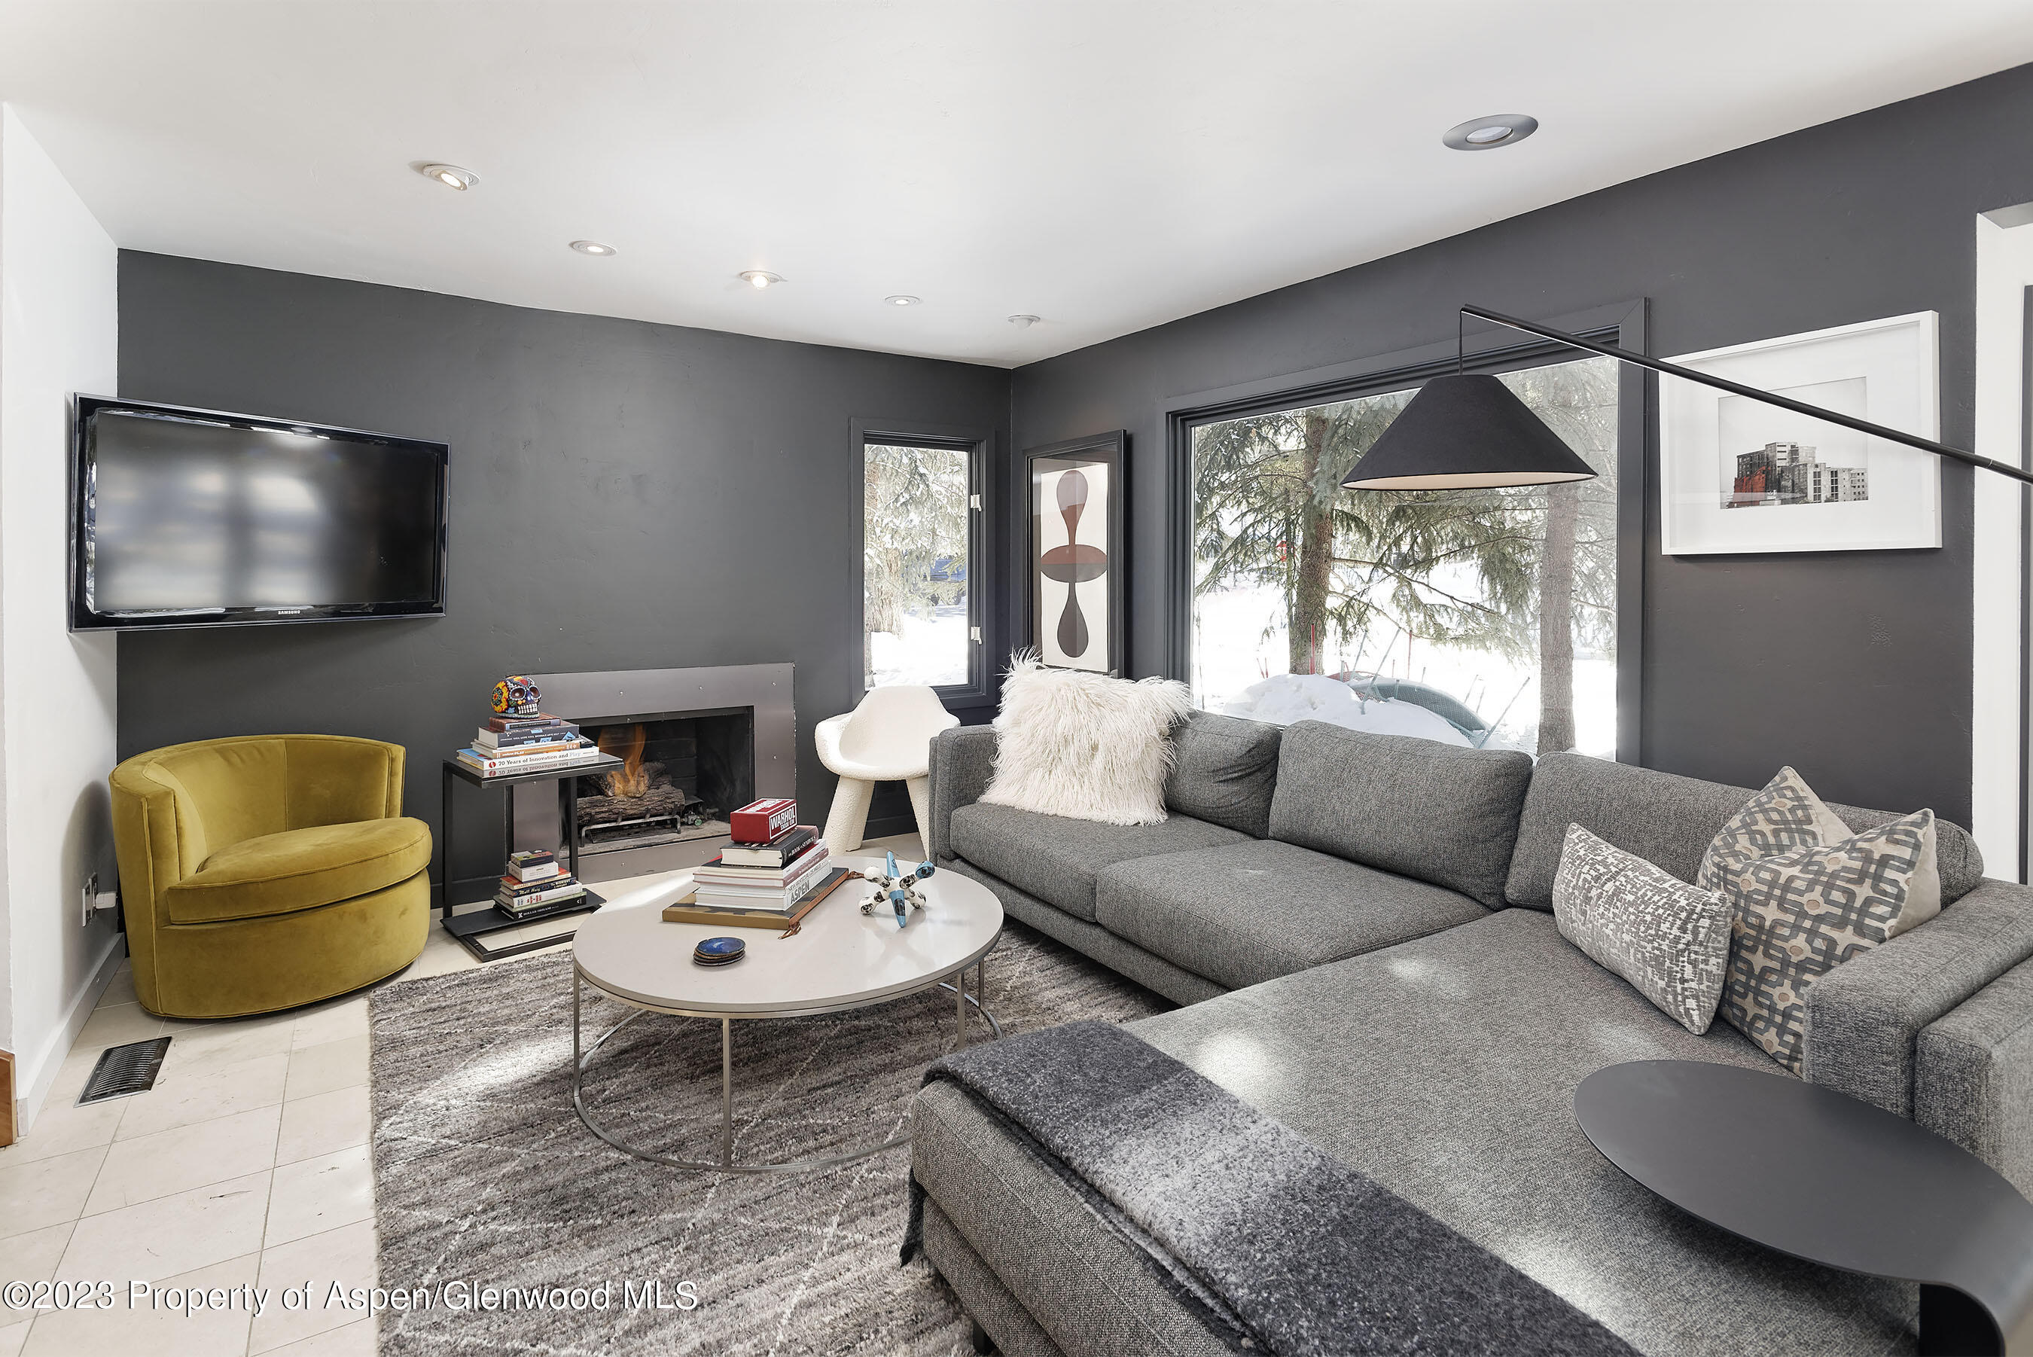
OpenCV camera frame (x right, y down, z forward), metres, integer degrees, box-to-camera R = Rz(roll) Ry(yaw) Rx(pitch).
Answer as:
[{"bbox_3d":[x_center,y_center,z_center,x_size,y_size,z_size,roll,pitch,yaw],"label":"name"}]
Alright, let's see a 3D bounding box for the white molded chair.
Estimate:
[{"bbox_3d":[-0.560,0.438,4.235,0.645,0.785,0.600,0,4,3],"label":"white molded chair"}]

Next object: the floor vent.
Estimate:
[{"bbox_3d":[-2.318,1.017,2.505,0.137,0.012,0.337,-3,5,-34],"label":"floor vent"}]

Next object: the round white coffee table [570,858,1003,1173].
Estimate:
[{"bbox_3d":[-0.592,0.817,2.591,1.095,0.365,1.095,0,4,0],"label":"round white coffee table"}]

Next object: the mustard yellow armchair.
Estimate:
[{"bbox_3d":[-2.345,0.588,3.107,0.830,0.730,0.815,1,4,18],"label":"mustard yellow armchair"}]

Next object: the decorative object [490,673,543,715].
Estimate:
[{"bbox_3d":[-1.839,0.061,3.535,0.190,0.153,0.155,2,5,28],"label":"decorative object"}]

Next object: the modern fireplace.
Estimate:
[{"bbox_3d":[-1.614,0.385,4.297,1.176,0.874,0.380,-3,5,-34],"label":"modern fireplace"}]

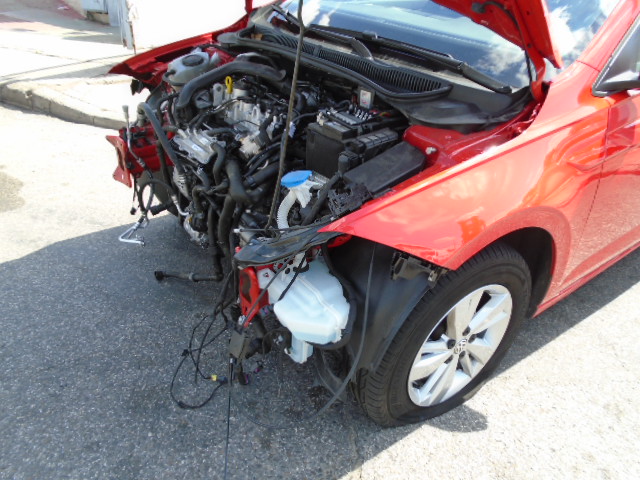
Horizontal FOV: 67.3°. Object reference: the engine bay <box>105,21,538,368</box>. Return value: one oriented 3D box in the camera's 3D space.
[{"bbox_3d":[-0.203,-0.309,1.673,0.828,0.697,1.414,-18,38,-33],"label":"engine bay"}]

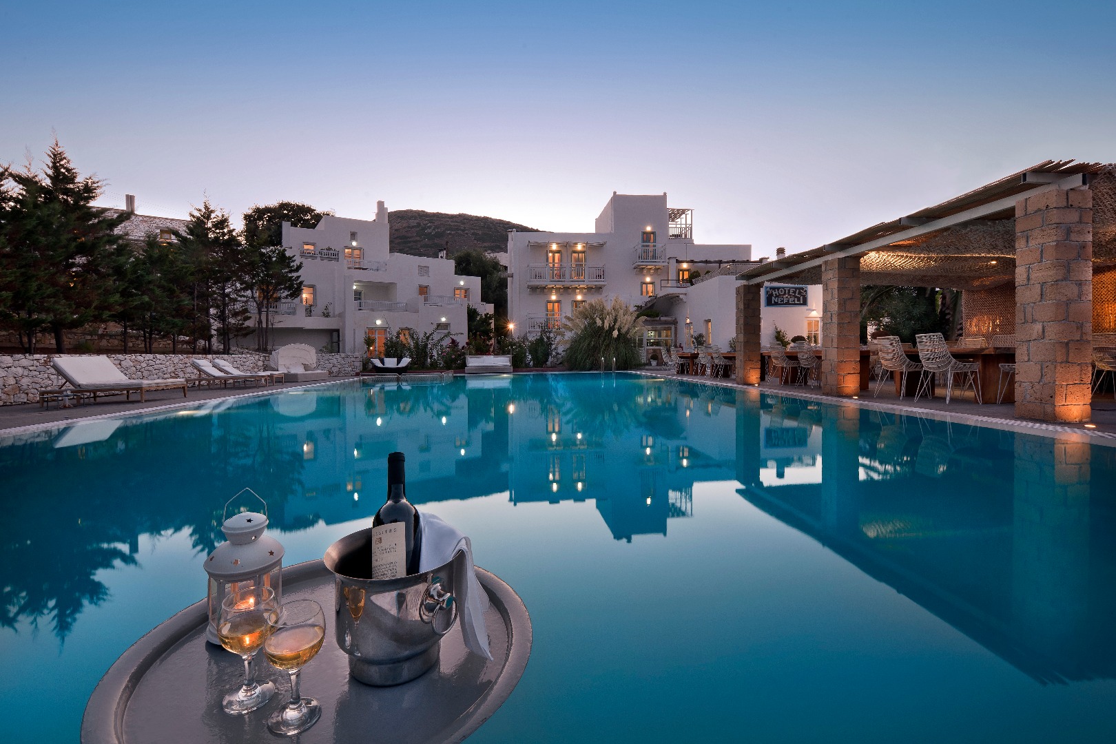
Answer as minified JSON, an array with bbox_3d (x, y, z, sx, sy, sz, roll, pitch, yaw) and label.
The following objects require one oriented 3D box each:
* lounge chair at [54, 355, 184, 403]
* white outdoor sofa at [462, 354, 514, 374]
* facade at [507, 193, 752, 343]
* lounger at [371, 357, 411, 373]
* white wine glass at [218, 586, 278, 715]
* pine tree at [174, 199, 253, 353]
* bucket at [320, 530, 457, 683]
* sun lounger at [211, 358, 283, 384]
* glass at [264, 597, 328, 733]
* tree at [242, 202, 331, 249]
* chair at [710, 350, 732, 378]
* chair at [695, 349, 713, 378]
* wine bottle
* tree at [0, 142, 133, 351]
[{"bbox_3d":[-9.350,0.140,10.550,2.000,0.900,1.250,-1,2,-7],"label":"lounge chair"},{"bbox_3d":[-2.900,-0.330,20.700,1.980,0.740,1.100,-1,1,-6],"label":"white outdoor sofa"},{"bbox_3d":[4.700,-6.300,37.000,16.300,11.000,8.000,-1,2,-6],"label":"facade"},{"bbox_3d":[-7.100,-0.260,21.100,1.720,0.690,1.000,-1,1,-10],"label":"lounger"},{"bbox_3d":[-0.447,0.402,0.722,0.076,0.149,0.076,1,3,0],"label":"white wine glass"},{"bbox_3d":[-13.900,-3.850,20.000,2.750,6.200,2.750,-1,2,0],"label":"pine tree"},{"bbox_3d":[-0.266,0.379,0.816,0.225,0.190,0.212,1,3,0],"label":"bucket"},{"bbox_3d":[-10.350,-0.060,16.700,2.000,0.830,0.680,-1,2,-6],"label":"sun lounger"},{"bbox_3d":[-0.364,0.404,0.688,0.075,0.145,0.075,-1,1,-28],"label":"glass"},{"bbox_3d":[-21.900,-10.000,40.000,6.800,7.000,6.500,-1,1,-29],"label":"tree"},{"bbox_3d":[4.050,-0.240,12.000,0.560,0.830,0.500,-1,1,-7],"label":"chair"},{"bbox_3d":[4.530,-0.290,15.200,0.570,0.890,0.520,-1,2,-3],"label":"chair"},{"bbox_3d":[-0.266,0.283,0.820,0.075,0.305,0.075,0,1,22],"label":"wine bottle"},{"bbox_3d":[-13.000,-3.350,13.100,2.800,5.600,2.800,1,2,45],"label":"tree"}]

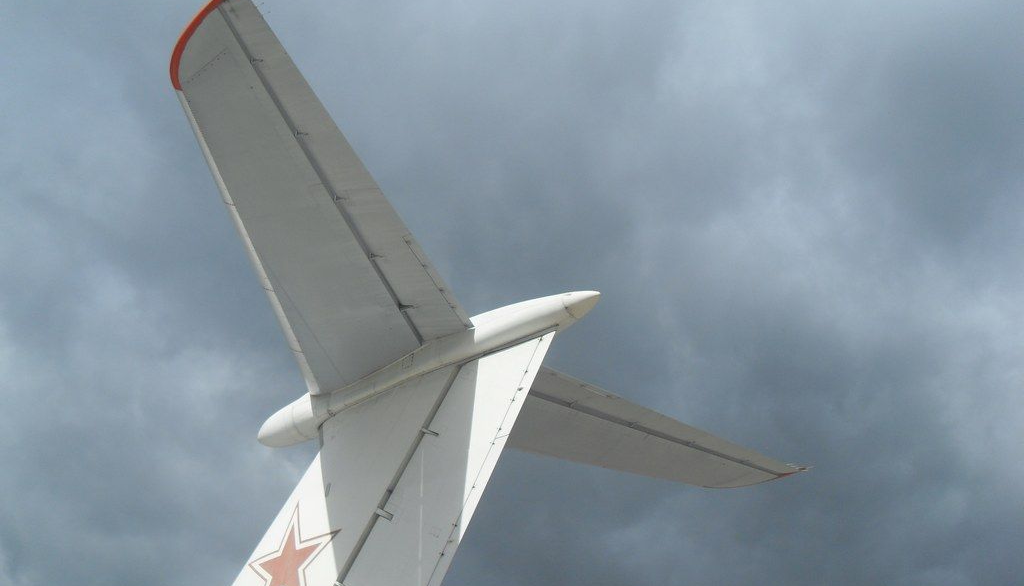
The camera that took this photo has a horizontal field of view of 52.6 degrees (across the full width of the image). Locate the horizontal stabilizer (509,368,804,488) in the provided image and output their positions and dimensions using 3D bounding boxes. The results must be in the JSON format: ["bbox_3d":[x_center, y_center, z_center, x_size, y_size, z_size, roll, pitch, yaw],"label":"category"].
[{"bbox_3d":[1.560,3.580,24.700,9.900,0.500,4.800,24,-41,-24],"label":"horizontal stabilizer"}]

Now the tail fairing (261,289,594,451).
[{"bbox_3d":[-2.260,1.780,22.600,10.200,1.200,1.150,-24,-46,32],"label":"tail fairing"}]

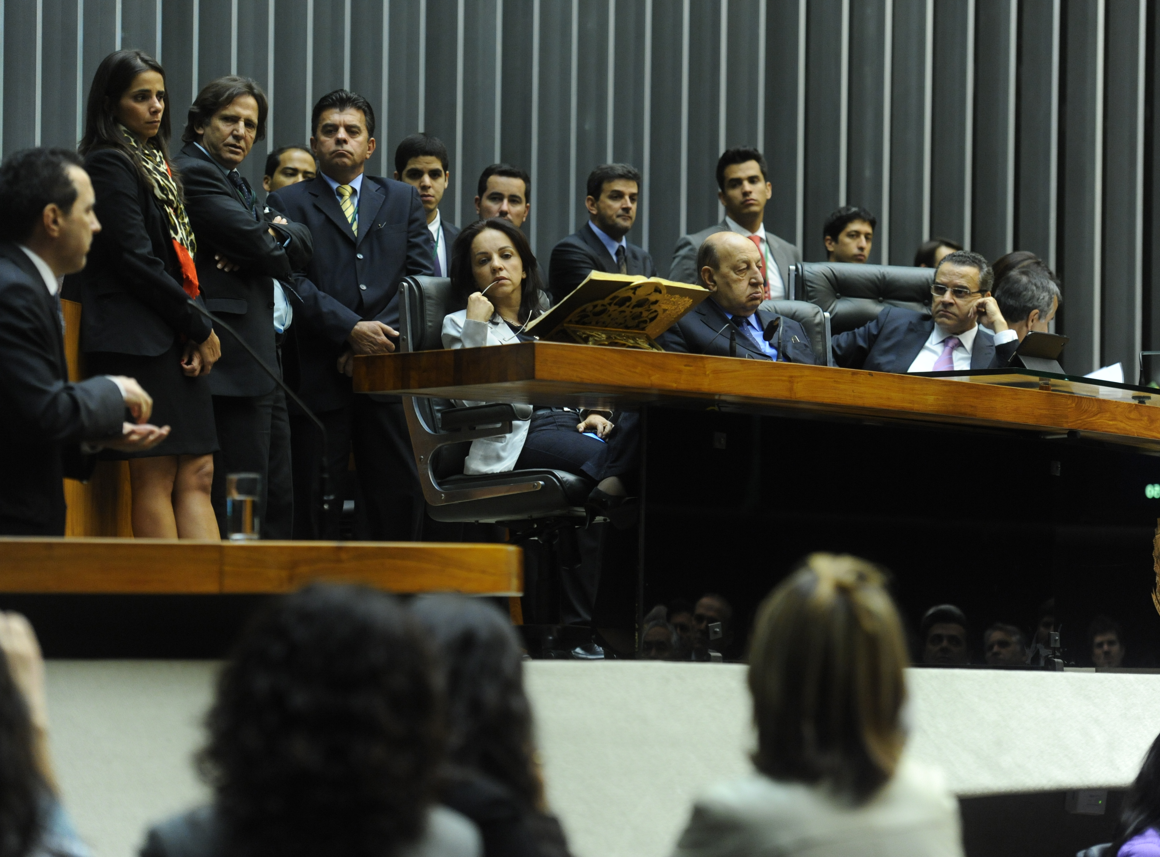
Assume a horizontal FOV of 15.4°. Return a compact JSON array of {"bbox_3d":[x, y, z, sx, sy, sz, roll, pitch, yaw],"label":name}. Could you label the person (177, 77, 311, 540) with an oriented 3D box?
[{"bbox_3d":[-0.973,-0.182,12.400,0.380,1.690,0.500,-1,-3,38],"label":"person"}]

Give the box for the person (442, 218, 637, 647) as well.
[{"bbox_3d":[-0.102,0.024,11.900,0.520,1.200,0.750,3,-3,-40],"label":"person"}]

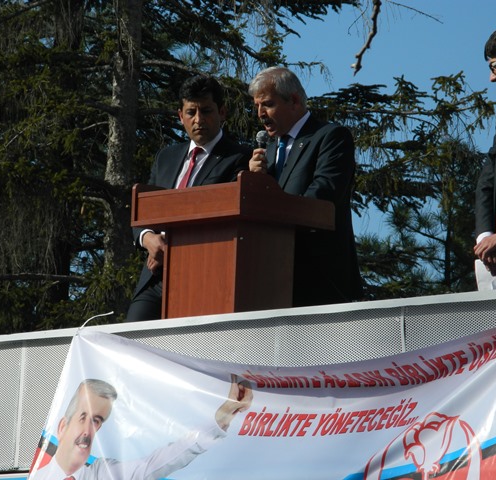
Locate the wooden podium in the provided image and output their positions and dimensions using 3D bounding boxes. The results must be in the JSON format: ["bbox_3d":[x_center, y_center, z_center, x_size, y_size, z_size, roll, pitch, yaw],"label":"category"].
[{"bbox_3d":[-0.071,0.399,14.402,0.455,1.190,0.572,9,-10,-42],"label":"wooden podium"}]

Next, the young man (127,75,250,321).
[{"bbox_3d":[-0.227,0.235,14.838,0.530,1.690,0.420,-1,-9,27],"label":"young man"}]

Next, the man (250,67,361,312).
[{"bbox_3d":[0.231,0.214,14.638,0.520,1.690,0.430,-5,-10,43],"label":"man"}]

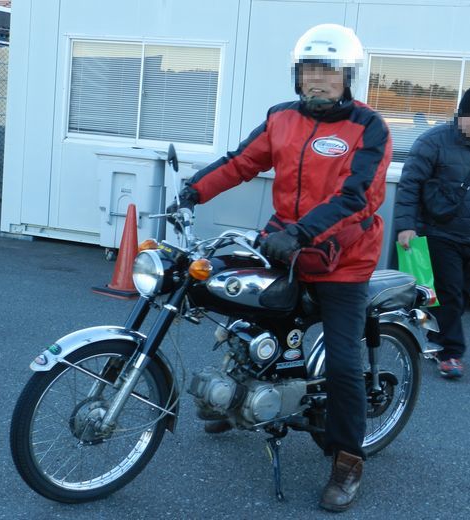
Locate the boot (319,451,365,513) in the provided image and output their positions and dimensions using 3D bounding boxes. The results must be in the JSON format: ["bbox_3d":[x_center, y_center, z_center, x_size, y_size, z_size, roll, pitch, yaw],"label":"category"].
[{"bbox_3d":[0.411,0.775,3.368,0.115,0.180,0.290,7,8,19],"label":"boot"}]

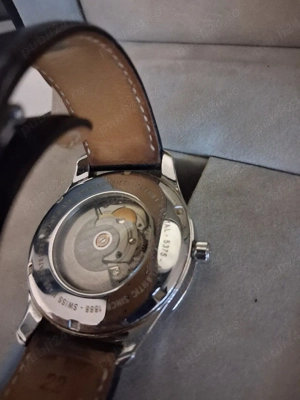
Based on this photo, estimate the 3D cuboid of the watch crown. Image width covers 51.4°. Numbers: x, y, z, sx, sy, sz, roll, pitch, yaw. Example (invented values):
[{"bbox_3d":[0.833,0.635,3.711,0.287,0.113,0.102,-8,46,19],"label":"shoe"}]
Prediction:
[{"bbox_3d":[0.011,0.011,0.070,0.004,0.005,0.005,1,61,19],"label":"watch crown"}]

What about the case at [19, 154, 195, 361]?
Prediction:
[{"bbox_3d":[-0.010,0.012,0.079,0.043,0.011,0.051,1,61,19],"label":"case"}]

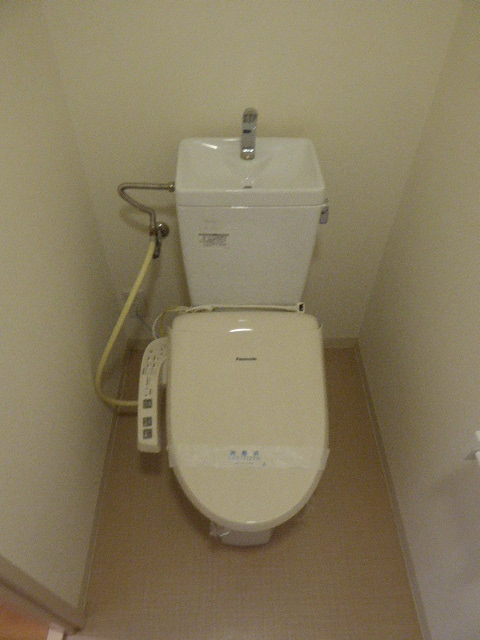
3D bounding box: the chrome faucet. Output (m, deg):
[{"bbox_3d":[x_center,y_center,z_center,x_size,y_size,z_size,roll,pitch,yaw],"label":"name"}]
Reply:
[{"bbox_3d":[0.019,-0.428,1.037,0.034,0.128,0.080,0,48,-1],"label":"chrome faucet"}]

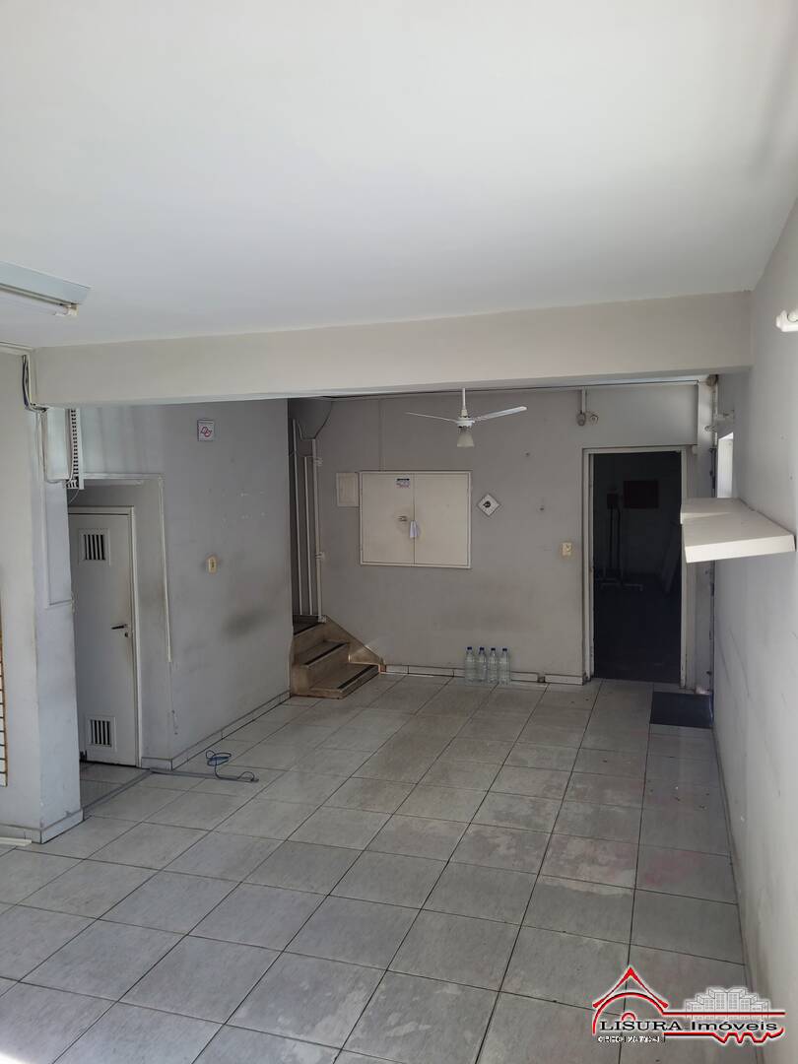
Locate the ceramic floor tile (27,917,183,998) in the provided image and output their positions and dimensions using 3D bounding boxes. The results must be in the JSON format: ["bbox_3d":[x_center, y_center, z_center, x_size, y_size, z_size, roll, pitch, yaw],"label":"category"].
[{"bbox_3d":[-1.185,1.738,3.263,0.445,0.010,0.445,0,4,19],"label":"ceramic floor tile"}]

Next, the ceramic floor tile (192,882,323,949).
[{"bbox_3d":[-0.610,1.697,3.533,0.447,0.010,0.451,0,4,19],"label":"ceramic floor tile"}]

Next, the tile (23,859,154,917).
[{"bbox_3d":[-1.465,1.705,3.833,0.445,0.010,0.445,0,4,19],"label":"tile"}]

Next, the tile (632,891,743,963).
[{"bbox_3d":[1.232,1.666,3.414,0.430,0.010,0.450,0,4,19],"label":"tile"}]

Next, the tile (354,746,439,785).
[{"bbox_3d":[-0.026,1.554,5.233,0.447,0.010,0.451,0,4,19],"label":"tile"}]

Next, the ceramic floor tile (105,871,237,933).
[{"bbox_3d":[-1.038,1.705,3.691,0.447,0.010,0.447,0,4,19],"label":"ceramic floor tile"}]

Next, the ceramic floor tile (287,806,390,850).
[{"bbox_3d":[-0.323,1.629,4.389,0.445,0.010,0.445,0,4,19],"label":"ceramic floor tile"}]

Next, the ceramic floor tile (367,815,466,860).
[{"bbox_3d":[0.105,1.624,4.238,0.447,0.010,0.451,0,4,19],"label":"ceramic floor tile"}]

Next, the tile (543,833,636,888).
[{"bbox_3d":[0.967,1.640,4.006,0.451,0.010,0.451,0,4,19],"label":"tile"}]

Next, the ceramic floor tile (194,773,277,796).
[{"bbox_3d":[-1.038,1.620,5.175,0.451,0.010,0.451,0,4,19],"label":"ceramic floor tile"}]

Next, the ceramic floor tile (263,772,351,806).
[{"bbox_3d":[-0.595,1.591,4.953,0.447,0.010,0.451,0,4,19],"label":"ceramic floor tile"}]

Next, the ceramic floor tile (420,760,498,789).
[{"bbox_3d":[0.396,1.552,5.087,0.447,0.010,0.451,0,4,19],"label":"ceramic floor tile"}]

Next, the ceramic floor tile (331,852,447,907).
[{"bbox_3d":[-0.043,1.661,3.818,0.445,0.010,0.445,0,4,19],"label":"ceramic floor tile"}]

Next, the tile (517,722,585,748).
[{"bbox_3d":[1.112,1.481,5.798,0.447,0.010,0.447,0,4,19],"label":"tile"}]

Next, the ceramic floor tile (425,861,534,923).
[{"bbox_3d":[0.389,1.677,3.718,0.451,0.010,0.451,0,4,19],"label":"ceramic floor tile"}]

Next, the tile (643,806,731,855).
[{"bbox_3d":[1.508,1.583,4.230,0.425,0.010,0.451,0,4,19],"label":"tile"}]

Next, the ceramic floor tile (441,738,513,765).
[{"bbox_3d":[0.550,1.544,5.605,0.451,0.010,0.451,0,4,19],"label":"ceramic floor tile"}]

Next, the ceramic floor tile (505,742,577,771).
[{"bbox_3d":[0.979,1.534,5.434,0.450,0.010,0.450,0,4,19],"label":"ceramic floor tile"}]

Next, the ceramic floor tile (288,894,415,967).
[{"bbox_3d":[-0.187,1.695,3.388,0.447,0.010,0.451,0,4,19],"label":"ceramic floor tile"}]

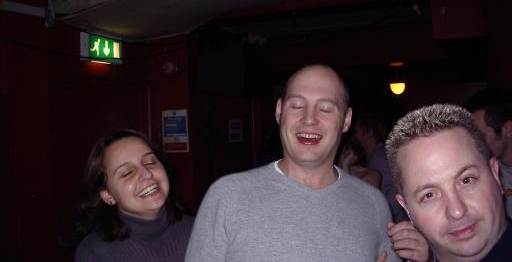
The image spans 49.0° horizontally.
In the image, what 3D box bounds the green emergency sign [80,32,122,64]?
[{"bbox_3d":[-0.958,-0.507,3.500,0.072,0.170,0.345,-2,0,21],"label":"green emergency sign"}]

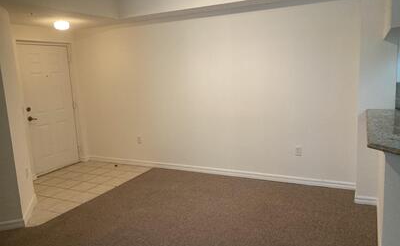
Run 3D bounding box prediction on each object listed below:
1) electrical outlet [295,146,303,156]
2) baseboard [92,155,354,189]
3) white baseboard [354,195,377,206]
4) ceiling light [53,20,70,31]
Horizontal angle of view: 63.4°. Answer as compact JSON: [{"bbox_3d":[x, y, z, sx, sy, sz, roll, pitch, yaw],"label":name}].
[{"bbox_3d":[1.278,0.355,4.195,0.075,0.120,0.010,2,11,26],"label":"electrical outlet"},{"bbox_3d":[-0.045,0.717,4.916,4.346,0.086,0.018,2,11,26],"label":"baseboard"},{"bbox_3d":[1.824,0.854,3.560,0.212,0.086,0.018,2,11,26],"label":"white baseboard"},{"bbox_3d":[-1.955,-1.372,4.582,0.230,0.110,0.230,2,11,26],"label":"ceiling light"}]

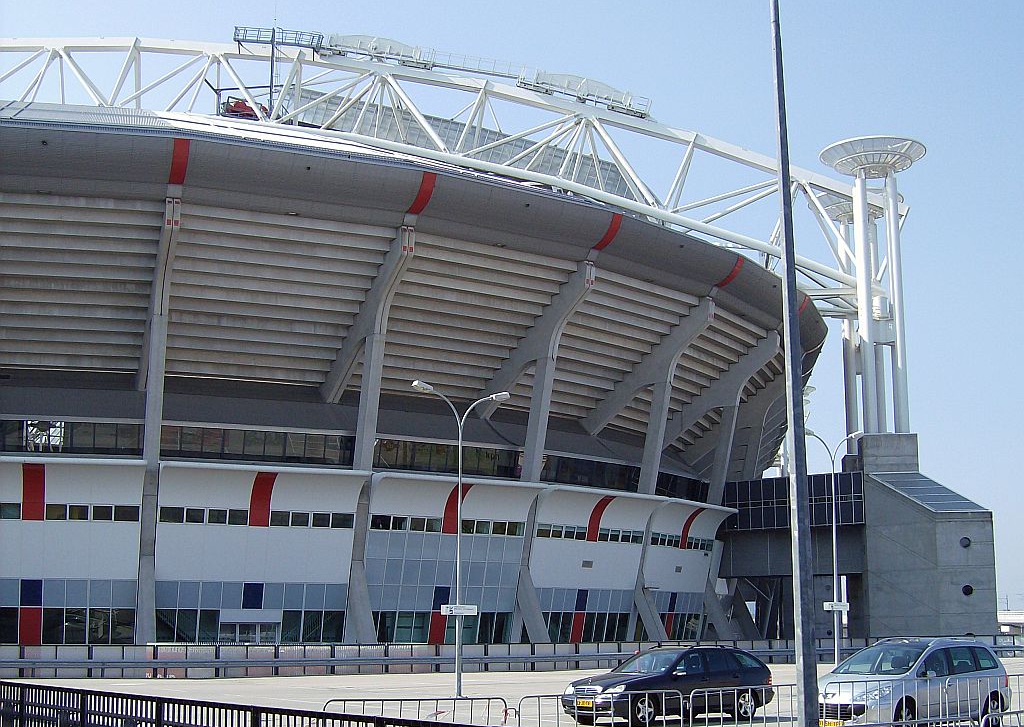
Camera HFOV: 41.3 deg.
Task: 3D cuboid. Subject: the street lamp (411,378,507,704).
[{"bbox_3d":[-1.300,4.409,34.317,2.950,7.850,0.400,7,-12,-34],"label":"street lamp"}]

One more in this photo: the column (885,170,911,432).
[{"bbox_3d":[26.581,-4.403,93.709,0.953,18.593,0.953,0,-10,3],"label":"column"}]

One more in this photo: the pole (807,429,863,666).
[{"bbox_3d":[10.191,5.829,42.800,2.950,7.850,0.400,7,-12,-34],"label":"pole"}]

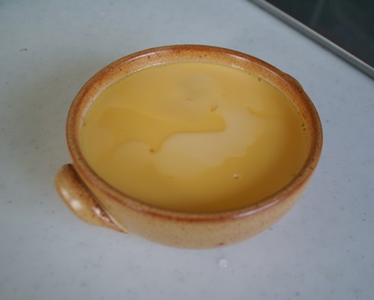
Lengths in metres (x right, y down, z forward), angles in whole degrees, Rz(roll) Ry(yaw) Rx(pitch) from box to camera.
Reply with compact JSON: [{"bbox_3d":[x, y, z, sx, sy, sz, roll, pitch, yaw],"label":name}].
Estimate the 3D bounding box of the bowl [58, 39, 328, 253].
[{"bbox_3d":[0.004,0.002,0.272,0.163,0.059,0.140,-29,53,-24],"label":"bowl"}]

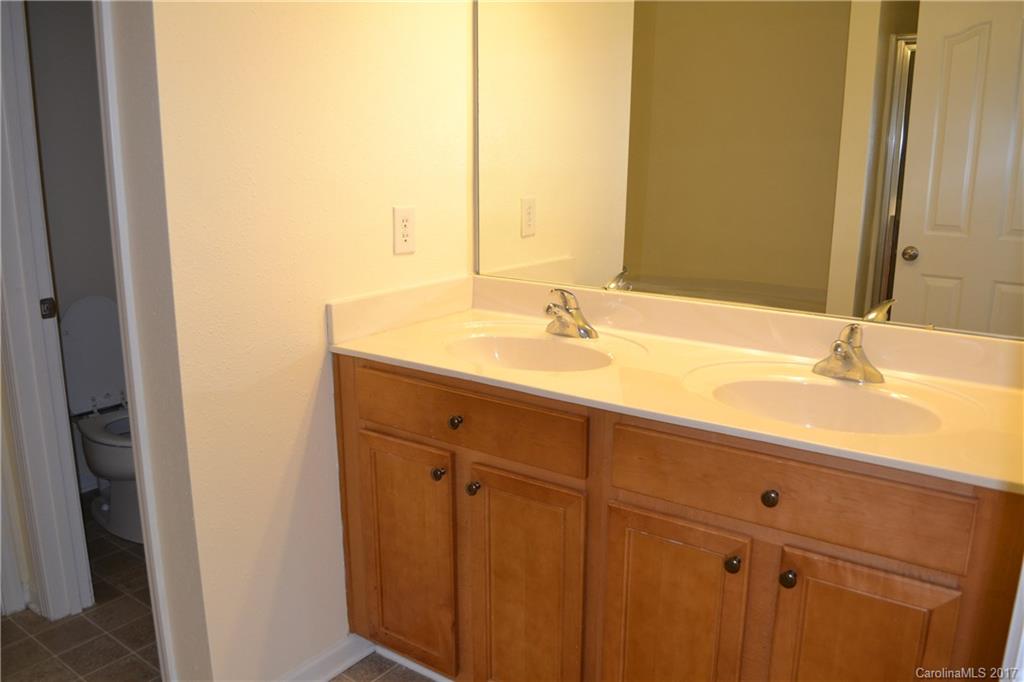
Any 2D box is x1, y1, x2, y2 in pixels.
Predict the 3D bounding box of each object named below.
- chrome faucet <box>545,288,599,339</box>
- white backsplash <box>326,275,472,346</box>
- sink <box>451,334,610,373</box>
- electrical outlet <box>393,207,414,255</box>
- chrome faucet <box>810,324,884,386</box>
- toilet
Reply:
[{"bbox_3d":[0.134,-0.074,1.962,0.155,0.130,0.163,10,16,33],"label":"chrome faucet"},{"bbox_3d":[-0.282,-0.091,2.076,0.019,0.101,0.566,10,16,33],"label":"white backsplash"},{"bbox_3d":[0.036,0.088,1.829,0.415,0.130,0.300,10,16,33],"label":"sink"},{"bbox_3d":[-0.283,-0.292,2.031,0.008,0.120,0.080,10,16,33],"label":"electrical outlet"},{"bbox_3d":[0.694,0.023,1.584,0.155,0.130,0.163,10,16,33],"label":"chrome faucet"},{"bbox_3d":[-1.405,0.268,2.821,0.720,0.830,0.430,10,16,33],"label":"toilet"}]

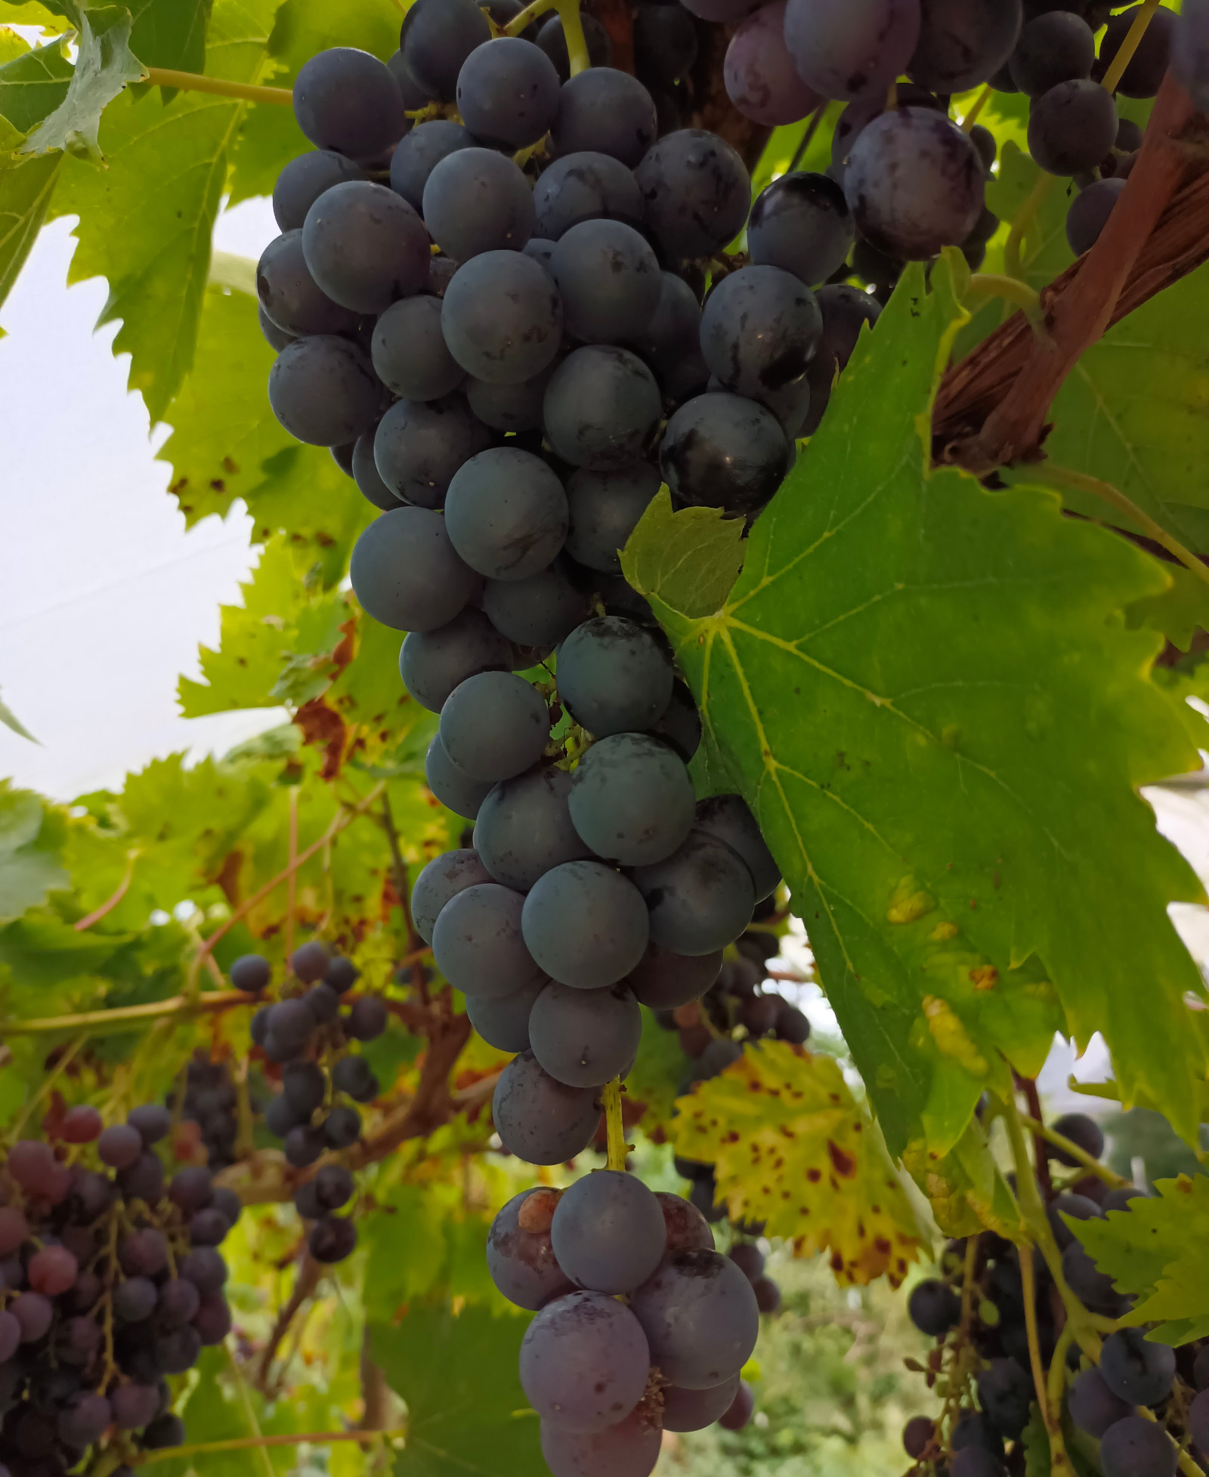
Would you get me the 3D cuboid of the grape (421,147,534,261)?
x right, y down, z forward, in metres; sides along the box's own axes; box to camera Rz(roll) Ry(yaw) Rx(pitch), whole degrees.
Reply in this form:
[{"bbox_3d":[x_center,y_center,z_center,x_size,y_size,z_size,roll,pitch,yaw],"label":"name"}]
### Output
[{"bbox_3d":[-0.024,-0.102,0.221,0.021,0.022,0.021,0,-18,0],"label":"grape"}]

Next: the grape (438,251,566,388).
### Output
[{"bbox_3d":[-0.017,-0.070,0.194,0.020,0.021,0.020,3,-15,-6],"label":"grape"}]

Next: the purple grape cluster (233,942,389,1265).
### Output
[{"bbox_3d":[-0.122,0.154,0.489,0.062,0.129,0.058,5,-15,-13],"label":"purple grape cluster"}]

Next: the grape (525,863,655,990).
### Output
[{"bbox_3d":[-0.003,0.031,0.196,0.021,0.022,0.021,0,-18,0],"label":"grape"}]

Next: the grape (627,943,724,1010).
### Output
[{"bbox_3d":[0.011,0.039,0.211,0.021,0.021,0.021,0,-16,0],"label":"grape"}]

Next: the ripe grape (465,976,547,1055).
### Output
[{"bbox_3d":[-0.016,0.049,0.216,0.020,0.020,0.020,0,-18,0],"label":"ripe grape"}]

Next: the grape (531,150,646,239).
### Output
[{"bbox_3d":[-0.003,-0.104,0.229,0.022,0.022,0.022,0,-18,0],"label":"grape"}]

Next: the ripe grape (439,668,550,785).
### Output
[{"bbox_3d":[-0.019,-0.002,0.201,0.019,0.019,0.019,3,-15,-5],"label":"ripe grape"}]

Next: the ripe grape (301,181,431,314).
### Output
[{"bbox_3d":[-0.041,-0.084,0.199,0.022,0.022,0.022,0,-18,0],"label":"ripe grape"}]

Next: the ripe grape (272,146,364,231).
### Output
[{"bbox_3d":[-0.051,-0.098,0.211,0.018,0.018,0.018,5,-15,-16],"label":"ripe grape"}]

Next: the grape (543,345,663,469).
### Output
[{"bbox_3d":[0.000,-0.060,0.212,0.021,0.022,0.021,0,-18,0],"label":"grape"}]

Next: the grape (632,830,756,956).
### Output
[{"bbox_3d":[0.015,0.026,0.199,0.021,0.022,0.021,0,-16,0],"label":"grape"}]

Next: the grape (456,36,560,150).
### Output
[{"bbox_3d":[-0.019,-0.129,0.232,0.021,0.021,0.021,0,-16,0],"label":"grape"}]

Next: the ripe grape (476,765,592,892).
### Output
[{"bbox_3d":[-0.013,0.016,0.207,0.021,0.021,0.021,0,-18,0],"label":"ripe grape"}]

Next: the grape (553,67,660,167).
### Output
[{"bbox_3d":[0.000,-0.125,0.234,0.021,0.022,0.021,0,-18,0],"label":"grape"}]

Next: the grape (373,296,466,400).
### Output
[{"bbox_3d":[-0.035,-0.074,0.221,0.019,0.019,0.019,0,-18,0],"label":"grape"}]

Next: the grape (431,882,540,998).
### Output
[{"bbox_3d":[-0.019,0.034,0.196,0.019,0.019,0.019,3,-15,-5],"label":"grape"}]

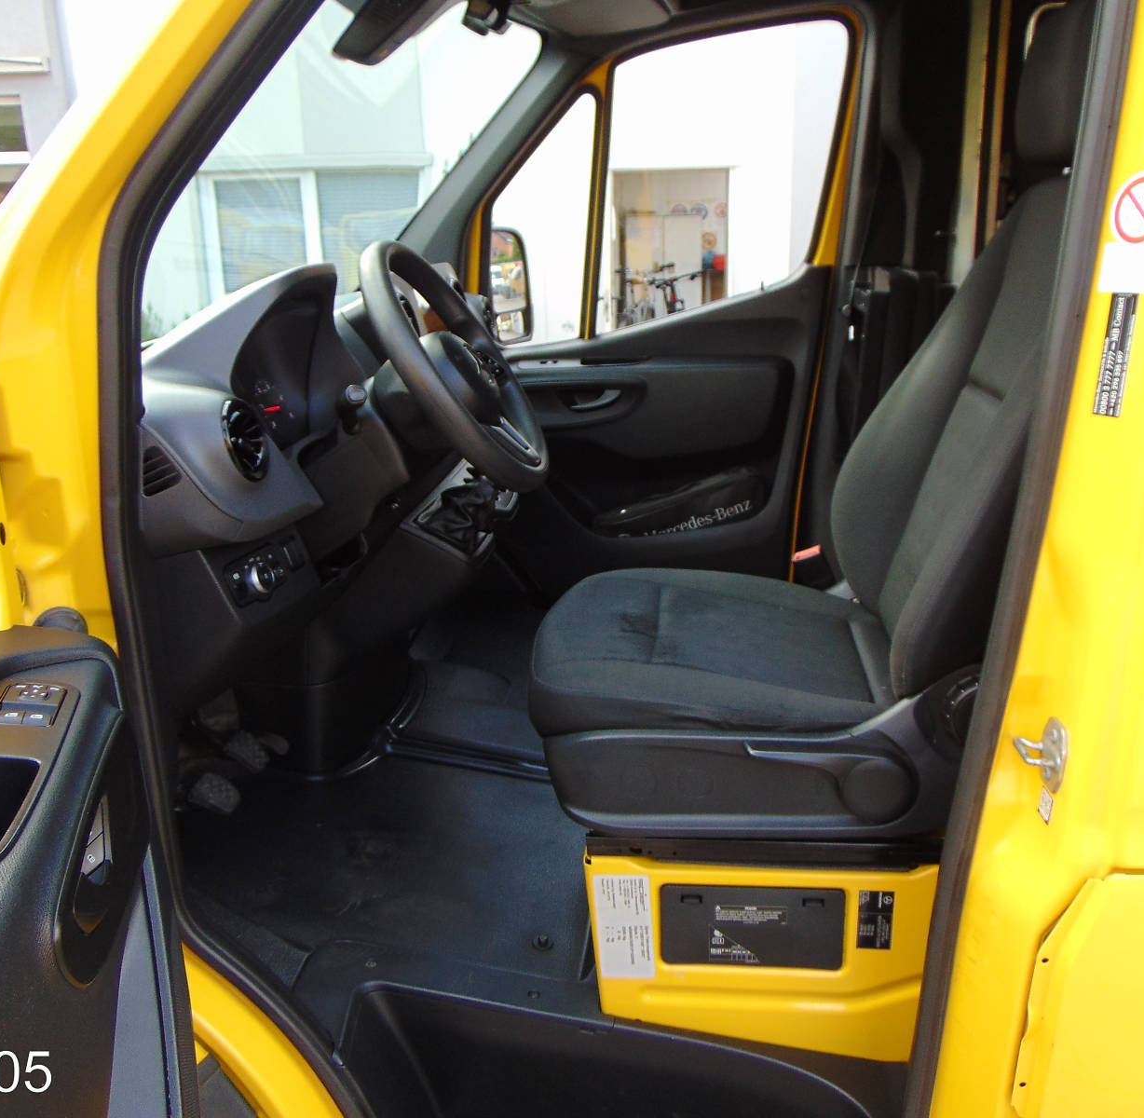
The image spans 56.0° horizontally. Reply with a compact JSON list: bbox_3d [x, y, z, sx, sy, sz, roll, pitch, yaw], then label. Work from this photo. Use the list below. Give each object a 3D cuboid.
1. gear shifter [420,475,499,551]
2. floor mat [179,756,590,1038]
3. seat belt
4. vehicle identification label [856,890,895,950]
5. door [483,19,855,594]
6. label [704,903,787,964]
[{"bbox_3d":[-0.184,-0.090,1.822,0.135,0.150,0.125,15,15,3],"label":"gear shifter"},{"bbox_3d":[-0.261,0.464,1.657,0.680,0.050,0.720,6,14,5],"label":"floor mat"},{"bbox_3d":[0.735,-0.670,2.446,0.230,1.060,0.150,0,14,6],"label":"seat belt"},{"bbox_3d":[0.367,0.436,1.299,0.042,0.075,0.004,0,14,6],"label":"vehicle identification label"},{"bbox_3d":[0.189,-0.514,2.743,0.980,1.500,0.200,0,14,6],"label":"door"},{"bbox_3d":[0.214,0.461,1.322,0.096,0.075,0.004,0,14,6],"label":"label"}]

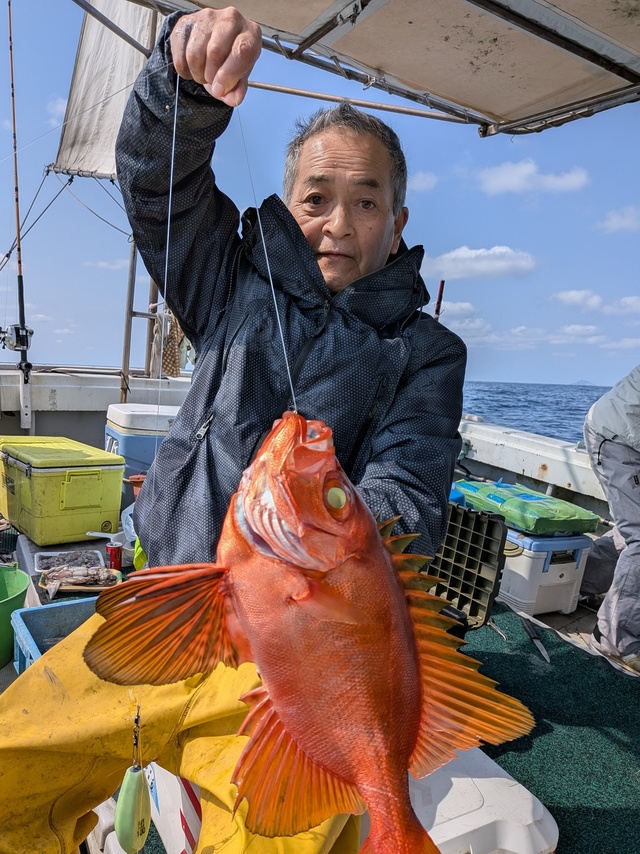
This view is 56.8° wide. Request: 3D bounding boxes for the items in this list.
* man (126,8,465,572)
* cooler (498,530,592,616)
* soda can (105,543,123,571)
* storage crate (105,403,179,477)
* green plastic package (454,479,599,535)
[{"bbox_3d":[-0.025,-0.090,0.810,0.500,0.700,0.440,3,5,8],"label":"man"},{"bbox_3d":[0.855,0.545,2.462,0.265,0.310,0.430,0,5,-21],"label":"cooler"},{"bbox_3d":[-0.851,0.543,2.450,0.066,0.122,0.066,2,5,0],"label":"soda can"},{"bbox_3d":[-0.883,0.106,3.579,0.700,0.420,0.450,-1,6,-30],"label":"storage crate"},{"bbox_3d":[0.883,0.327,2.538,0.290,0.090,0.580,1,5,-14],"label":"green plastic package"}]

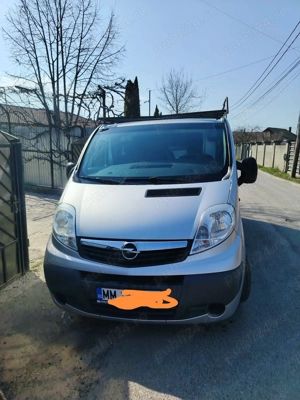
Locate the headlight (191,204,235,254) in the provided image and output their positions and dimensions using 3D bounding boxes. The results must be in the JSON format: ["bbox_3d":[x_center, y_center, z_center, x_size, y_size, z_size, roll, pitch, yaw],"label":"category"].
[{"bbox_3d":[0.539,0.234,2.226,0.385,0.325,0.440,1,9,10],"label":"headlight"}]

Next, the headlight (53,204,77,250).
[{"bbox_3d":[-0.734,0.217,2.461,0.385,0.325,0.440,1,9,10],"label":"headlight"}]

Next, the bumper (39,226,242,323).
[{"bbox_3d":[-0.113,0.607,2.286,1.770,0.630,0.480,1,9,10],"label":"bumper"}]

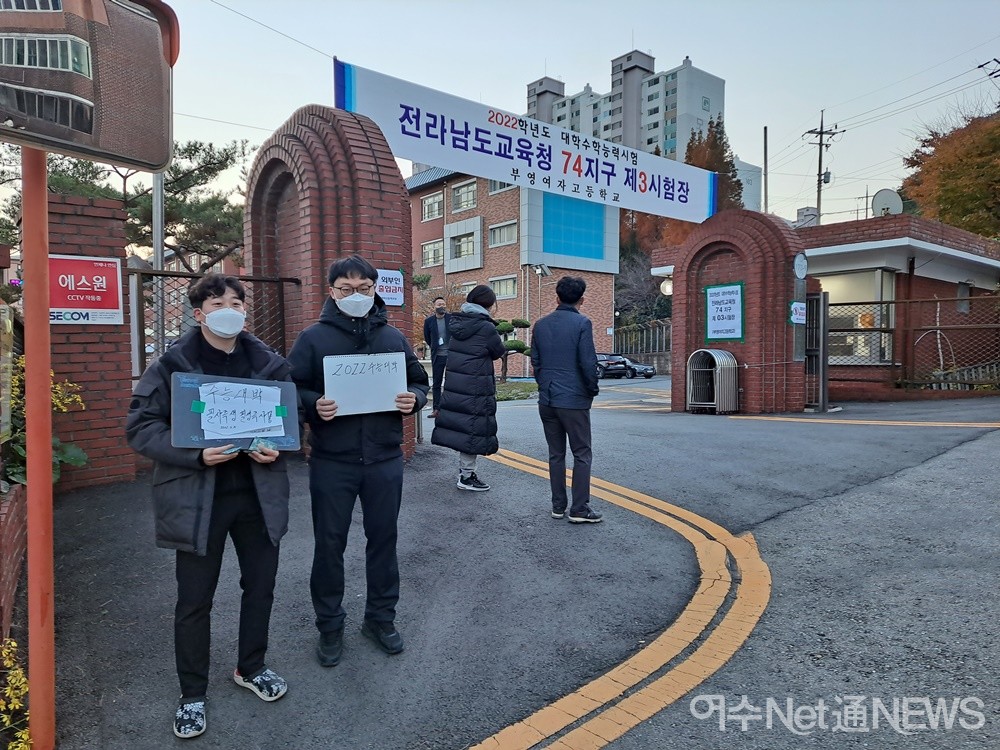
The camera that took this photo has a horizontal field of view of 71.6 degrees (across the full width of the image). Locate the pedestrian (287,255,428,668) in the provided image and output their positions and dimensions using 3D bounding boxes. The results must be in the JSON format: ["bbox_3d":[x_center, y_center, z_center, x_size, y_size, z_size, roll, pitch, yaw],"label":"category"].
[{"bbox_3d":[-0.642,0.340,3.100,0.600,1.750,0.440,-1,3,-10],"label":"pedestrian"}]

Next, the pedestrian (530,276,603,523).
[{"bbox_3d":[0.491,0.151,4.970,0.520,1.710,0.380,0,3,18],"label":"pedestrian"}]

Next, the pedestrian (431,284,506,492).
[{"bbox_3d":[-0.248,0.098,5.450,0.460,1.600,0.500,-2,3,-32],"label":"pedestrian"}]

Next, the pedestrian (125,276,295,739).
[{"bbox_3d":[-1.115,0.435,2.680,0.590,1.690,0.450,-2,3,-21],"label":"pedestrian"}]

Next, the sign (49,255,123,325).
[{"bbox_3d":[-2.899,-0.587,4.820,0.490,0.475,0.020,-3,4,-45],"label":"sign"}]

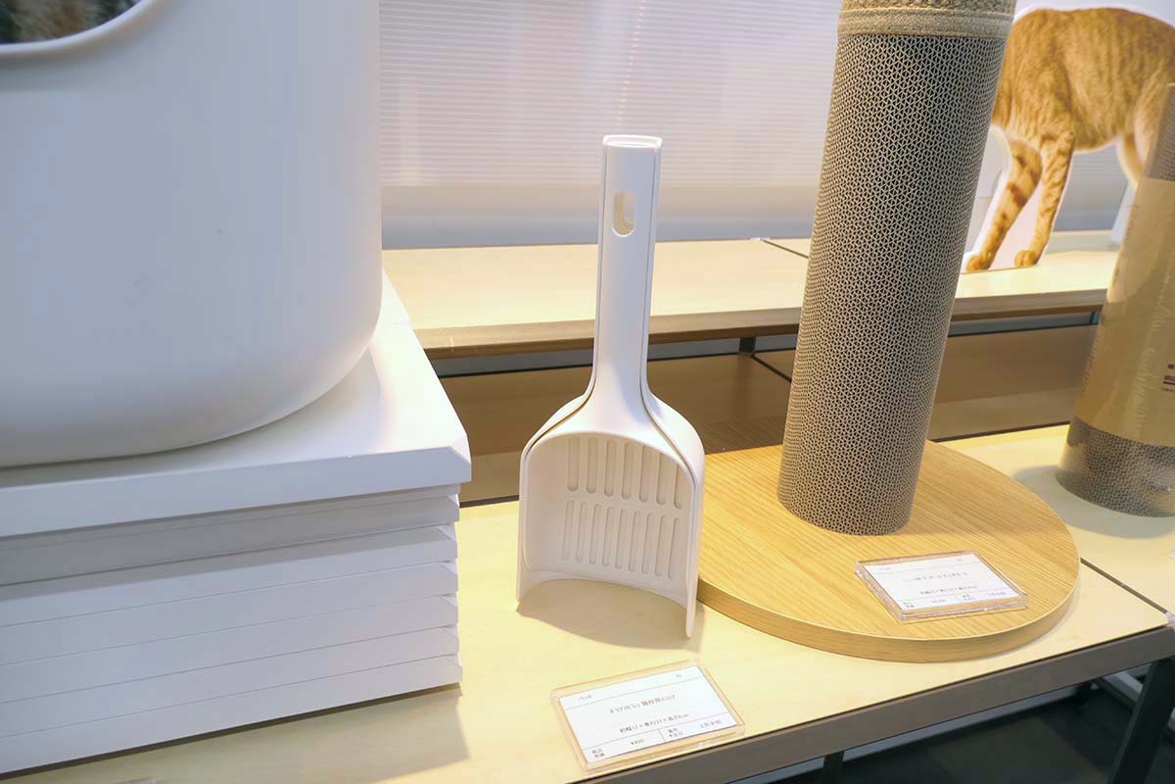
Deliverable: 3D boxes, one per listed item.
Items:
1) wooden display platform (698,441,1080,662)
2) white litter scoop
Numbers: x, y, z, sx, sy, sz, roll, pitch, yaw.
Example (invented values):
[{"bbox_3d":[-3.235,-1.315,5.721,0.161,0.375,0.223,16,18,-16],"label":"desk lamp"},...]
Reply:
[{"bbox_3d":[0.212,0.100,0.663,0.350,0.019,0.350,1,22,0],"label":"wooden display platform"},{"bbox_3d":[0.021,0.000,0.505,0.123,0.314,0.060,7,23,14],"label":"white litter scoop"}]

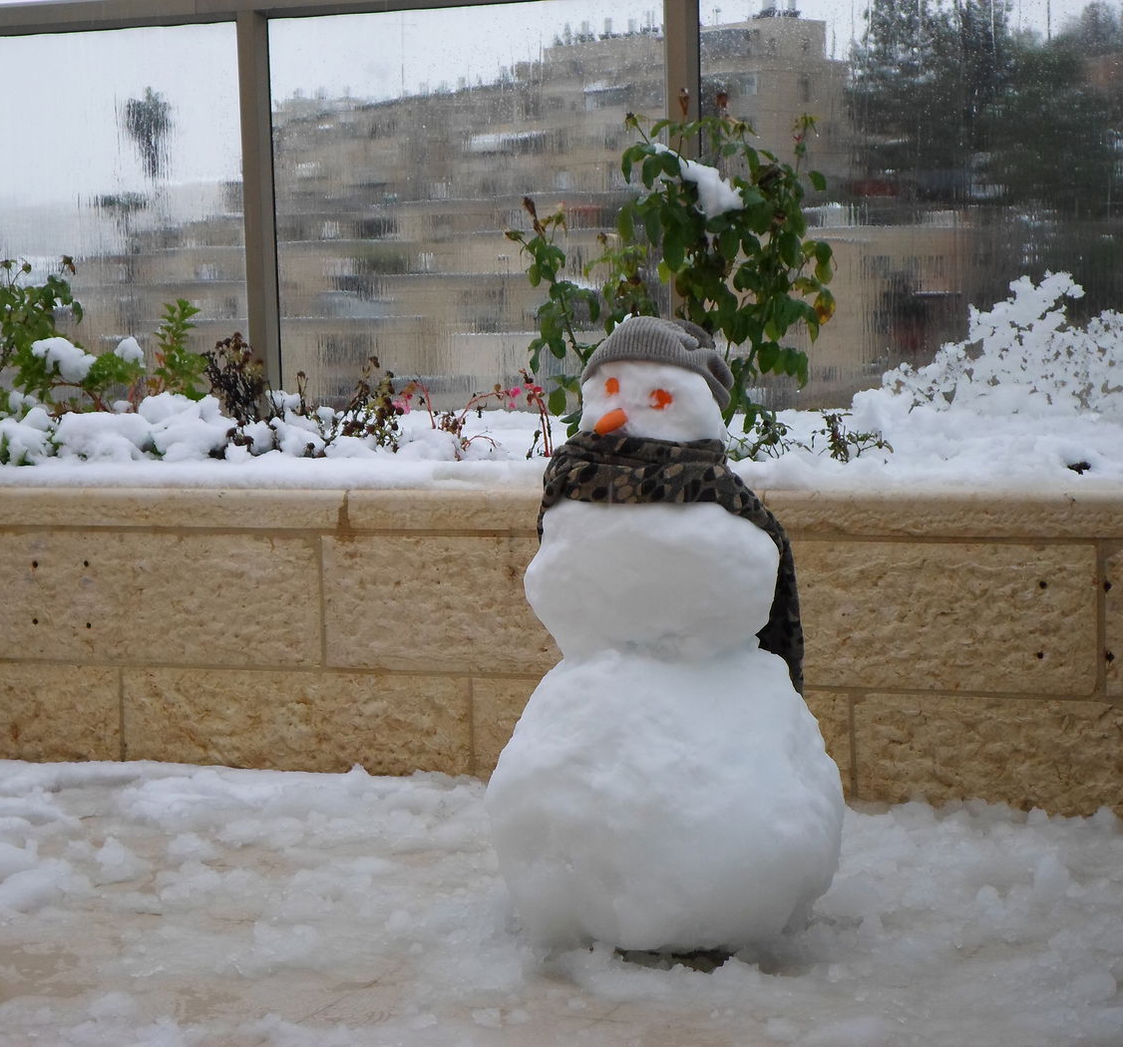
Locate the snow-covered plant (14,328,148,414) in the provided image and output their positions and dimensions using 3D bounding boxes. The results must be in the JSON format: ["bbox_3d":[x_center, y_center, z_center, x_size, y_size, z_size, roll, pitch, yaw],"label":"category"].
[{"bbox_3d":[-0.991,-0.306,5.550,0.270,0.190,0.220,1,5,22],"label":"snow-covered plant"}]

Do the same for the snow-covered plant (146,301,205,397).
[{"bbox_3d":[-0.800,-0.358,5.600,0.125,0.220,0.125,1,5,22],"label":"snow-covered plant"}]

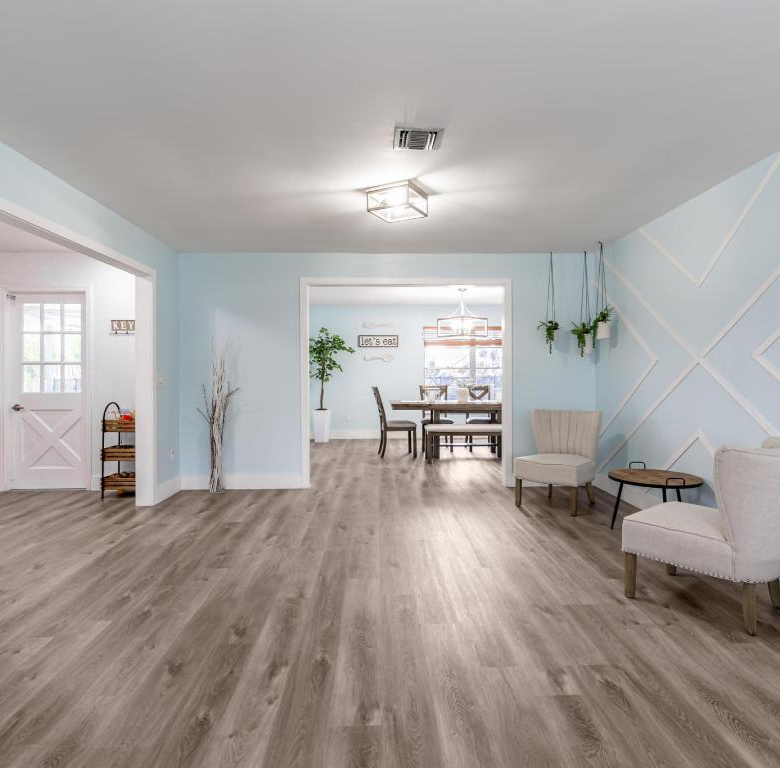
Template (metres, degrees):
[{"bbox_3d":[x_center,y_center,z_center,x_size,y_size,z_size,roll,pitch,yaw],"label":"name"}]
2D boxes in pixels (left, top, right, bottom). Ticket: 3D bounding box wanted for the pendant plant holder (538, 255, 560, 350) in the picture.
[{"bbox_3d":[1.628,-0.832,5.225,0.200,1.010,0.180,0,1,-1],"label":"pendant plant holder"}]

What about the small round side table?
[{"bbox_3d":[1.917,0.867,3.722,0.610,0.490,0.610,0,1,4],"label":"small round side table"}]

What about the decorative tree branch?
[{"bbox_3d":[-1.720,0.314,5.165,0.420,1.550,0.250,0,1,-1],"label":"decorative tree branch"}]

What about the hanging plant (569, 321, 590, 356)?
[{"bbox_3d":[1.921,-0.451,5.190,0.205,0.340,0.190,0,1,-1],"label":"hanging plant"}]

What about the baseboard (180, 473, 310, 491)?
[{"bbox_3d":[-1.498,1.007,5.270,1.280,0.167,0.022,0,1,-1],"label":"baseboard"}]

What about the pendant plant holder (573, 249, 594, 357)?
[{"bbox_3d":[1.984,-0.824,5.257,0.210,1.085,0.190,0,1,-1],"label":"pendant plant holder"}]

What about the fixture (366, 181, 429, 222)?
[{"bbox_3d":[0.058,-1.244,3.528,0.315,0.155,0.315,0,1,28],"label":"fixture"}]

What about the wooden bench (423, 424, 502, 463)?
[{"bbox_3d":[1.111,0.833,7.032,1.280,0.480,0.400,0,1,-1],"label":"wooden bench"}]

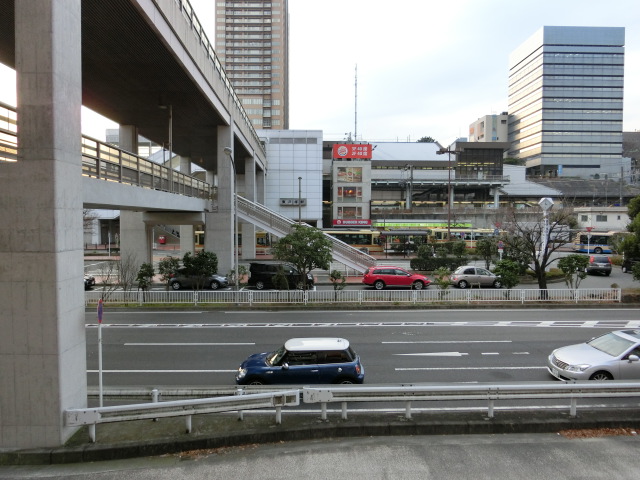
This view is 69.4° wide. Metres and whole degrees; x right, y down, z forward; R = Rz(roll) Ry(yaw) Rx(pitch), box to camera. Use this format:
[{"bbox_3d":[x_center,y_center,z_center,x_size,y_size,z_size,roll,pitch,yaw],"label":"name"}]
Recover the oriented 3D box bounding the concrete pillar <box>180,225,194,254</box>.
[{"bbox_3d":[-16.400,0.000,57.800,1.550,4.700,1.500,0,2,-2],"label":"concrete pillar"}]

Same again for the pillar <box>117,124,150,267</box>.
[{"bbox_3d":[-13.100,-2.430,32.800,1.870,10.950,1.200,0,3,-3],"label":"pillar"}]

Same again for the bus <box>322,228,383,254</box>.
[{"bbox_3d":[2.530,0.250,58.250,10.600,3.020,2.490,0,3,-2],"label":"bus"}]

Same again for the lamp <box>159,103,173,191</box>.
[{"bbox_3d":[-9.130,-5.410,27.300,0.820,5.230,0.280,0,2,-2],"label":"lamp"}]

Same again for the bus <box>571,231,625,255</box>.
[{"bbox_3d":[38.700,0.350,61.200,10.500,3.020,2.490,0,3,0],"label":"bus"}]

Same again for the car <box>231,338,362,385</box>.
[{"bbox_3d":[-0.540,3.600,13.150,3.650,1.410,1.690,0,2,-2],"label":"car"}]

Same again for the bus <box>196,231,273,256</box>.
[{"bbox_3d":[-11.600,0.300,58.200,10.600,3.020,2.490,0,3,-2],"label":"bus"}]

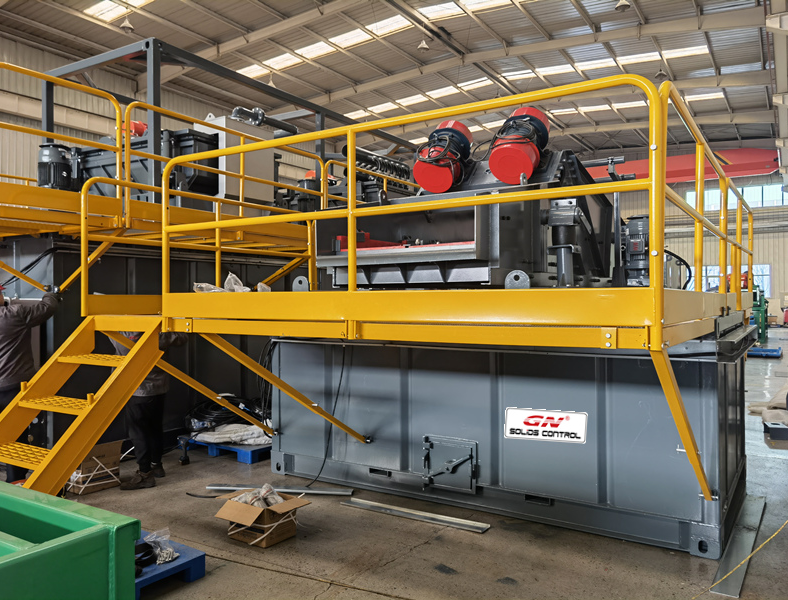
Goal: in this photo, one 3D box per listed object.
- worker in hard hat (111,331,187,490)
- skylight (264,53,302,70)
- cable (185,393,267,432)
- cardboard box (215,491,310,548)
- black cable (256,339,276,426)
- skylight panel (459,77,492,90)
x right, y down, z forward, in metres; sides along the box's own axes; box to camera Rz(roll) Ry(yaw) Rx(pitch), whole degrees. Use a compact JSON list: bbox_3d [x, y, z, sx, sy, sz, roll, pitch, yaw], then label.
[{"bbox_3d":[-2.160,0.770,5.450,0.540,1.660,0.540,0,0,-26],"label":"worker in hard hat"},{"bbox_3d":[-4.143,-8.875,23.310,1.380,0.080,0.880,0,0,33],"label":"skylight"},{"bbox_3d":[-1.790,1.200,6.650,0.740,0.340,0.720,0,0,33],"label":"cable"},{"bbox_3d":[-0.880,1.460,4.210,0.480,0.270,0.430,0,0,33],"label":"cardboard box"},{"bbox_3d":[-1.220,0.787,5.950,0.170,0.860,0.170,0,0,33],"label":"black cable"},{"bbox_3d":[3.441,-9.097,26.330,1.450,0.080,0.700,0,0,33],"label":"skylight panel"}]

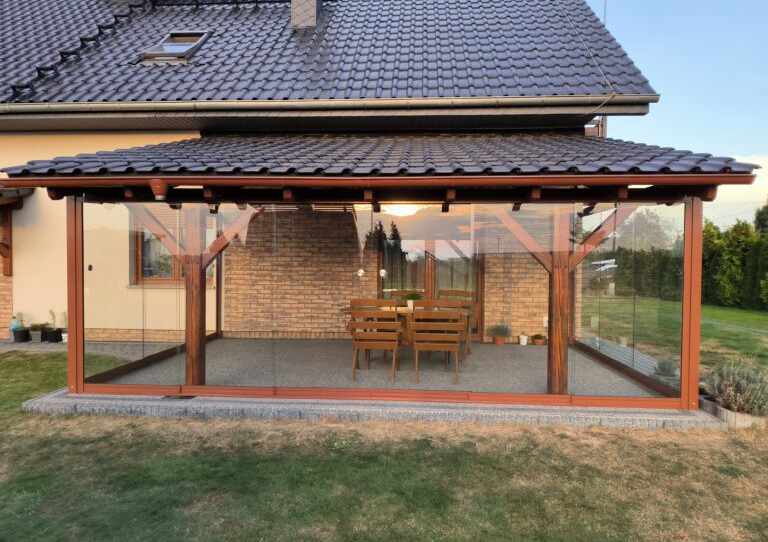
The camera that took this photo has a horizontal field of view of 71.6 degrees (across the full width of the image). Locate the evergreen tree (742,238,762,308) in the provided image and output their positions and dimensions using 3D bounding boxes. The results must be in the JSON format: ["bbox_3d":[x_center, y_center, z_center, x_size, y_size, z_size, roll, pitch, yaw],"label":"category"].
[{"bbox_3d":[13.088,0.078,18.874,0.800,2.500,0.800,1,1,4],"label":"evergreen tree"}]

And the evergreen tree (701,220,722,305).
[{"bbox_3d":[12.624,-0.351,20.566,1.100,3.280,1.050,1,1,4],"label":"evergreen tree"}]

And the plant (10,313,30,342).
[{"bbox_3d":[-6.877,1.055,10.094,0.320,0.540,0.310,1,1,4],"label":"plant"}]

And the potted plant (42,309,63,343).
[{"bbox_3d":[-6.238,1.025,10.064,0.310,0.610,0.300,1,1,4],"label":"potted plant"}]

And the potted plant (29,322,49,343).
[{"bbox_3d":[-6.500,1.139,10.046,0.330,0.380,0.280,1,1,4],"label":"potted plant"}]

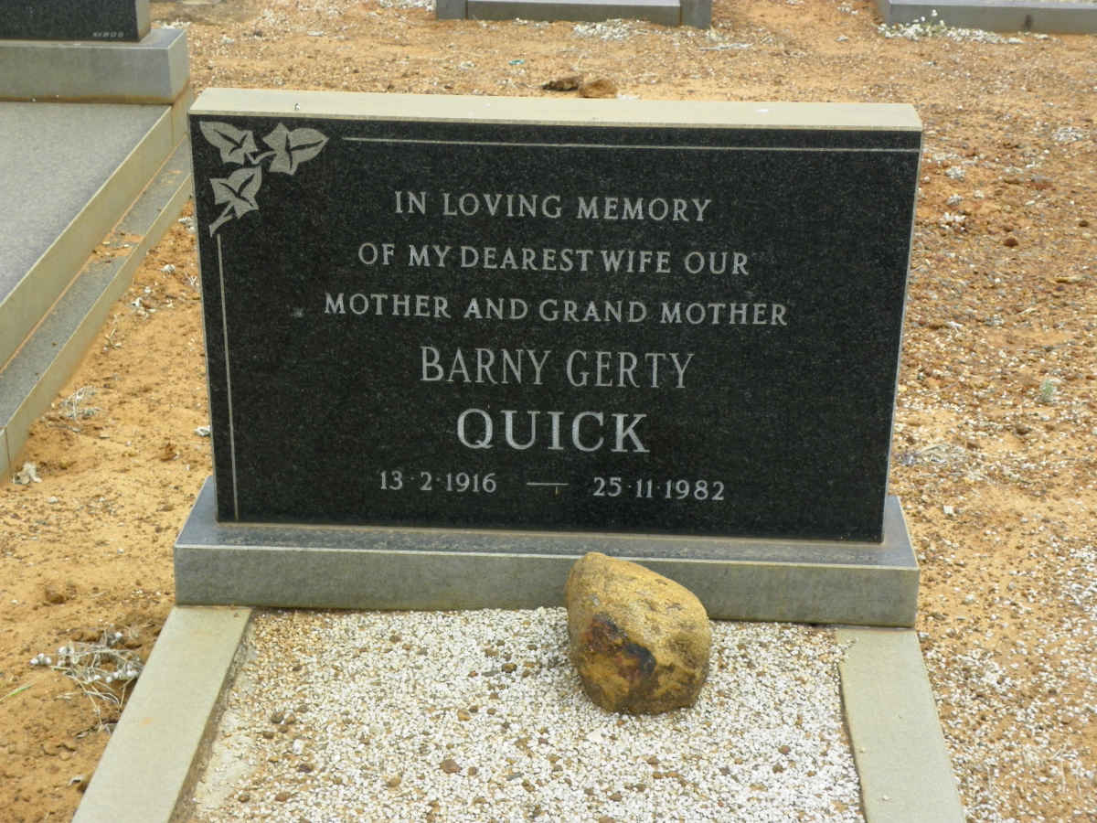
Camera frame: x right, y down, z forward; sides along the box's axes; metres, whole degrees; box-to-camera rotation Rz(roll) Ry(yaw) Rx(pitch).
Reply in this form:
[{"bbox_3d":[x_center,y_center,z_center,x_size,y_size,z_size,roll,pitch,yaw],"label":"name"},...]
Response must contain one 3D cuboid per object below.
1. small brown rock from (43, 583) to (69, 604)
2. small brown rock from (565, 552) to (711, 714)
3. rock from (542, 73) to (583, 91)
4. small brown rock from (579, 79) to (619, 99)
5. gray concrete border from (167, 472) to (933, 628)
[{"bbox_3d":[-0.646,0.240,2.492,0.030,0.022,0.027,2,23,2],"label":"small brown rock"},{"bbox_3d":[0.104,0.257,2.205,0.168,0.175,0.160,2,23,2],"label":"small brown rock"},{"bbox_3d":[0.039,-0.894,5.187,0.113,0.040,0.085,2,23,2],"label":"rock"},{"bbox_3d":[0.135,-0.868,5.120,0.107,0.047,0.085,2,23,2],"label":"small brown rock"},{"bbox_3d":[-0.001,0.179,2.480,0.930,0.083,0.212,2,23,2],"label":"gray concrete border"}]

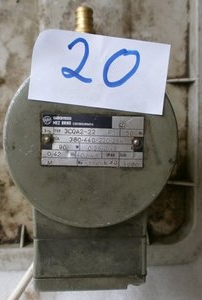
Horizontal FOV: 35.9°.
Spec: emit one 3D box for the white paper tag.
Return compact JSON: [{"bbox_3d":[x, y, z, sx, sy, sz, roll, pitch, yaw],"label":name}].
[{"bbox_3d":[-0.001,-0.060,0.240,0.104,0.054,0.006,6,0,0],"label":"white paper tag"}]

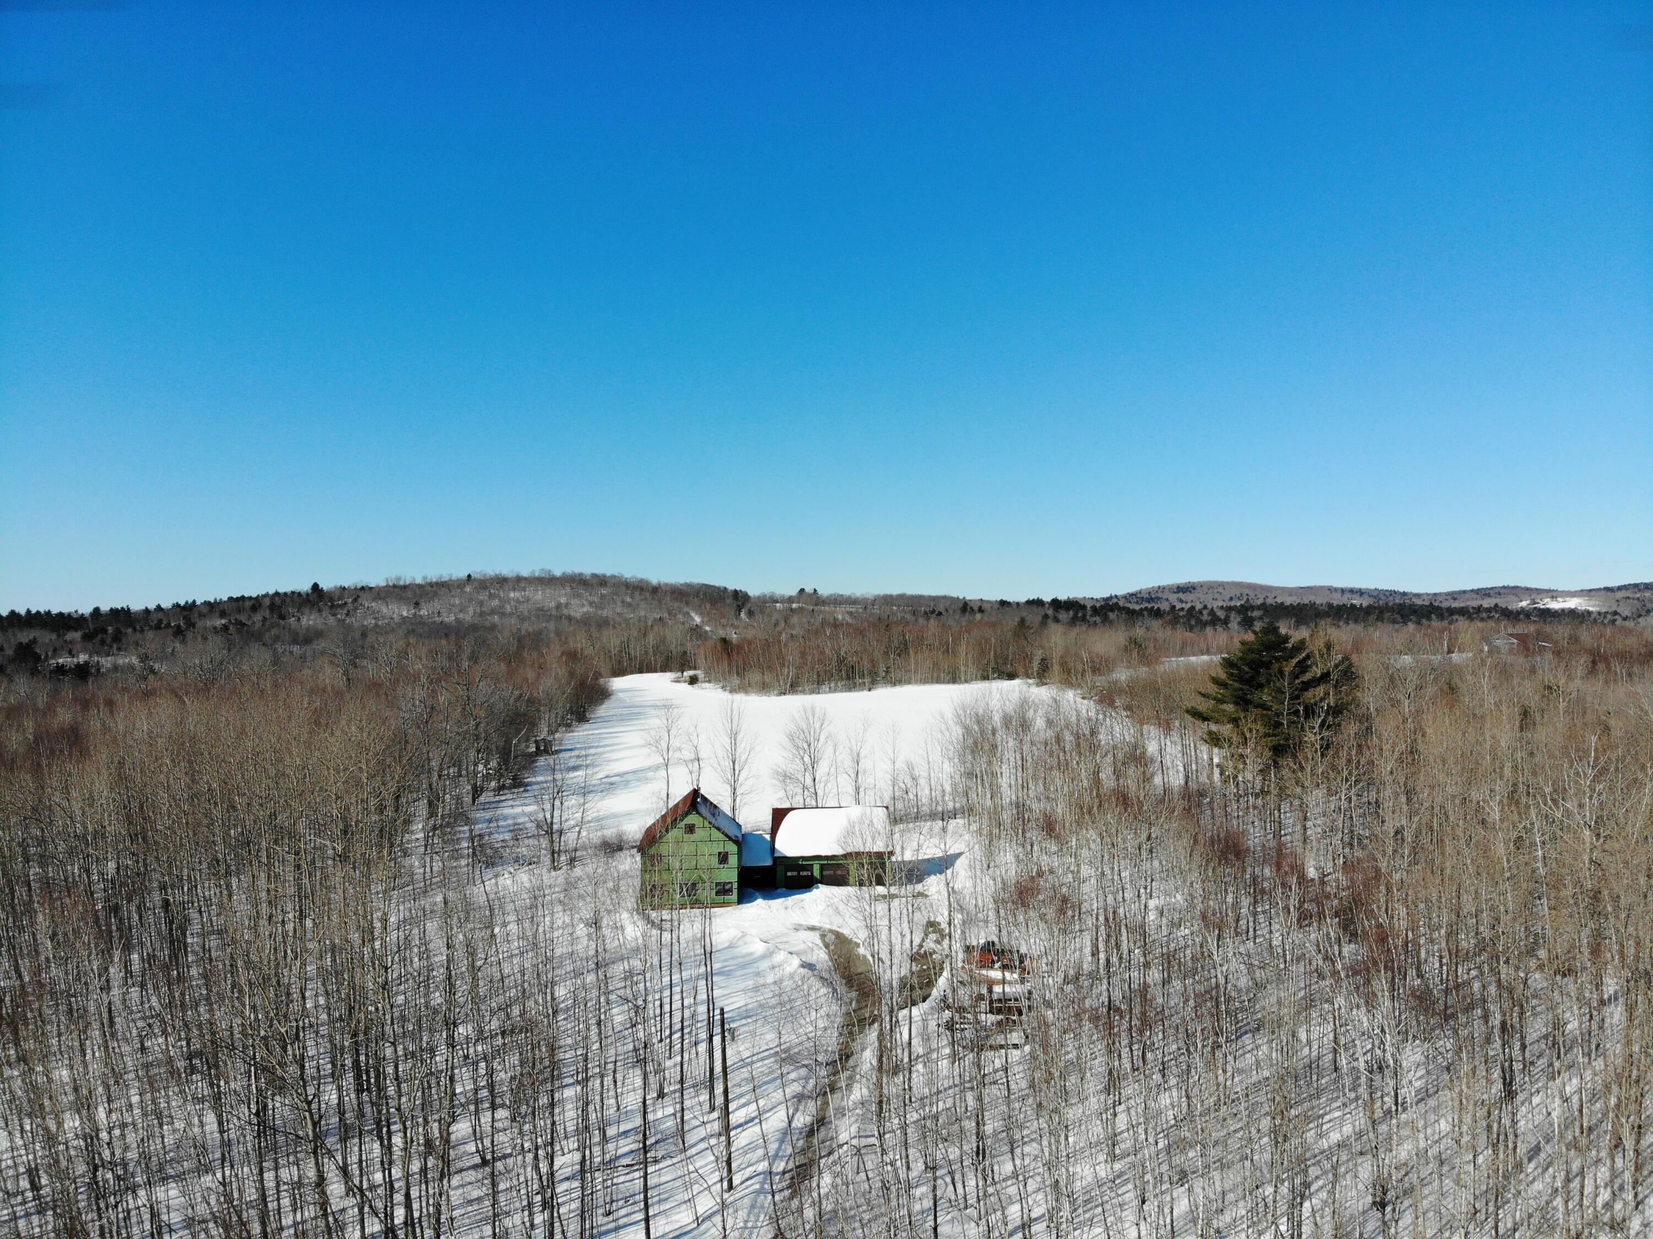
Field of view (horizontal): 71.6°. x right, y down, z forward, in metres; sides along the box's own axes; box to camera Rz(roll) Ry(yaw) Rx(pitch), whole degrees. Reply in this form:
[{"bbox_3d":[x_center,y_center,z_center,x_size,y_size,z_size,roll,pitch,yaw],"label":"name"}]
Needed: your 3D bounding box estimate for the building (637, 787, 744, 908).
[{"bbox_3d":[-12.265,20.794,105.266,9.131,8.896,9.916,0,0,-5],"label":"building"}]

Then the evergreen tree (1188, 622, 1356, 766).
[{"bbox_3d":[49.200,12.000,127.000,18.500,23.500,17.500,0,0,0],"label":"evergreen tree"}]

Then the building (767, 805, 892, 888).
[{"bbox_3d":[0.416,21.802,111.908,11.289,6.881,9.140,0,0,-5],"label":"building"}]

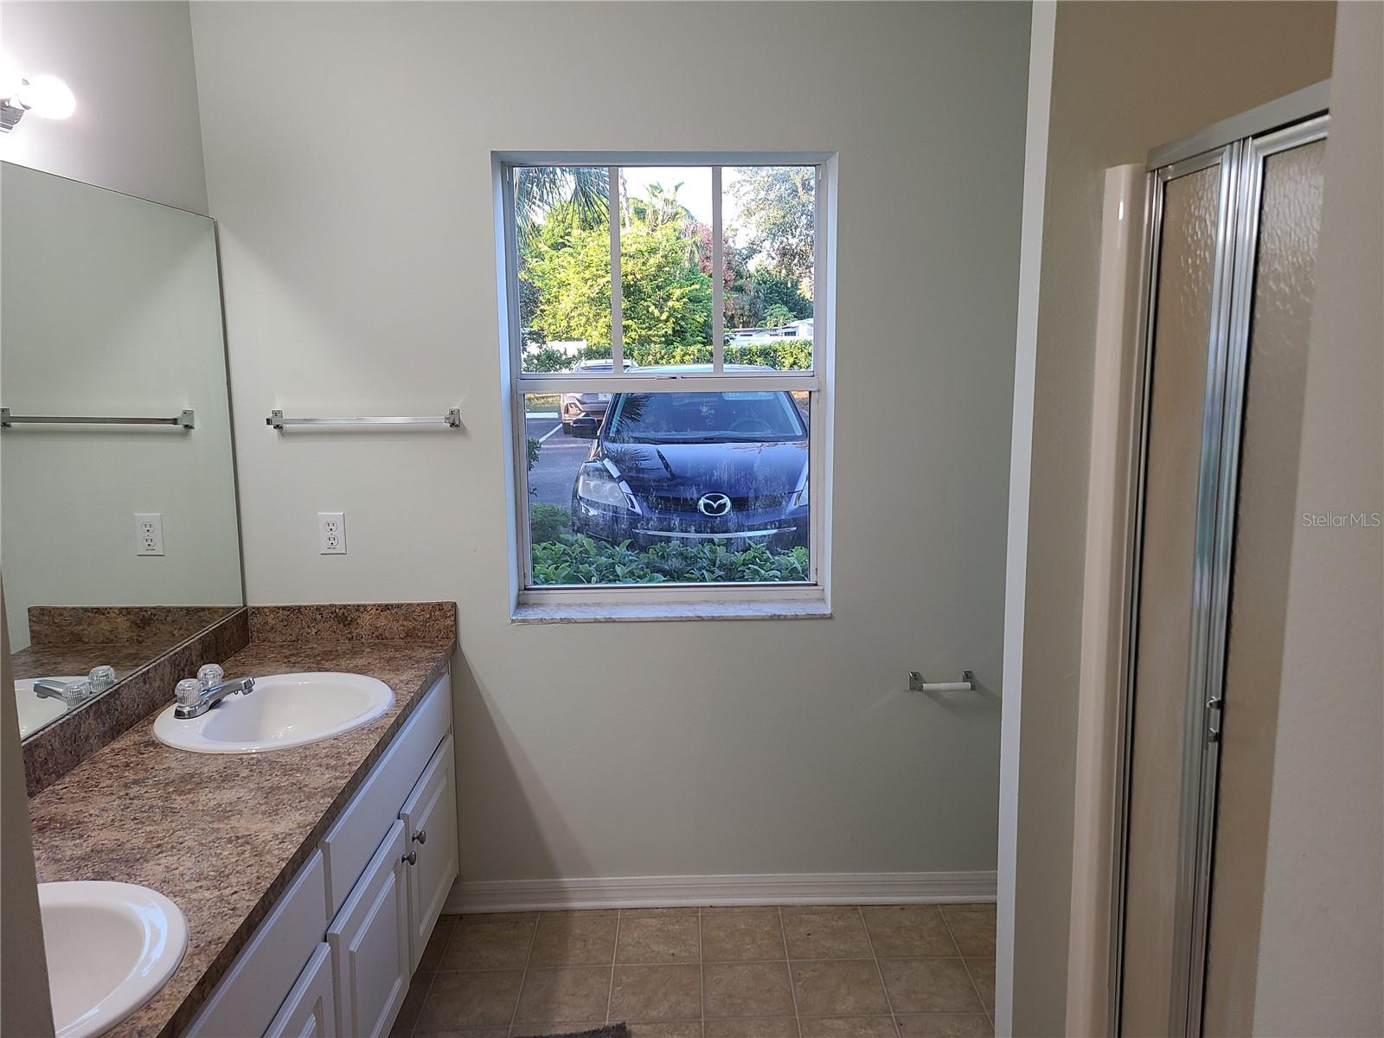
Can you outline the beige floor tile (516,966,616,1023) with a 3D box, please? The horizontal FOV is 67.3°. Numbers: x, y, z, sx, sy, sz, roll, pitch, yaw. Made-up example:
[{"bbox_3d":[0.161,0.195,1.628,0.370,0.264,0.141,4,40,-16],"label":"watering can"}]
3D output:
[{"bbox_3d":[-0.317,1.195,2.607,0.229,0.010,0.229,-1,10,0],"label":"beige floor tile"}]

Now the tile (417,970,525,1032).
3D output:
[{"bbox_3d":[-0.546,1.203,2.605,0.229,0.010,0.229,-1,10,0],"label":"tile"}]

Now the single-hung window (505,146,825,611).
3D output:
[{"bbox_3d":[-0.063,-0.353,2.864,0.882,1.223,0.100,-1,10,0],"label":"single-hung window"}]

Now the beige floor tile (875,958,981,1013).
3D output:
[{"bbox_3d":[0.597,1.178,2.615,0.229,0.010,0.229,-1,10,0],"label":"beige floor tile"}]

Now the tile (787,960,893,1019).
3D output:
[{"bbox_3d":[0.369,1.182,2.613,0.229,0.010,0.229,-1,10,0],"label":"tile"}]

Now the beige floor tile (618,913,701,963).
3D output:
[{"bbox_3d":[-0.092,1.151,2.839,0.229,0.010,0.240,-1,10,0],"label":"beige floor tile"}]

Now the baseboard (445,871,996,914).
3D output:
[{"bbox_3d":[0.088,1.071,2.978,1.623,0.090,0.015,-1,10,0],"label":"baseboard"}]

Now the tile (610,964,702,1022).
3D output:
[{"bbox_3d":[-0.089,1.193,2.609,0.229,0.010,0.229,-1,10,0],"label":"tile"}]

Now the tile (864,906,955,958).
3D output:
[{"bbox_3d":[0.595,1.139,2.840,0.229,0.010,0.229,-1,10,0],"label":"tile"}]

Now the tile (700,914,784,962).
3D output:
[{"bbox_3d":[0.138,1.148,2.836,0.229,0.010,0.229,-1,10,0],"label":"tile"}]

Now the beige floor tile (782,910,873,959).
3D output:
[{"bbox_3d":[0.365,1.140,2.843,0.229,0.010,0.240,-1,10,0],"label":"beige floor tile"}]

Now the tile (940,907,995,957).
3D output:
[{"bbox_3d":[0.817,1.130,2.847,0.217,0.010,0.240,-1,10,0],"label":"tile"}]

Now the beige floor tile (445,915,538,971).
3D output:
[{"bbox_3d":[-0.548,1.161,2.830,0.229,0.010,0.229,-1,10,0],"label":"beige floor tile"}]

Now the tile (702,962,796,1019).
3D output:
[{"bbox_3d":[0.140,1.187,2.611,0.229,0.010,0.229,-1,10,0],"label":"tile"}]

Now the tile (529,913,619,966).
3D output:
[{"bbox_3d":[-0.320,1.156,2.837,0.229,0.010,0.240,-1,10,0],"label":"tile"}]

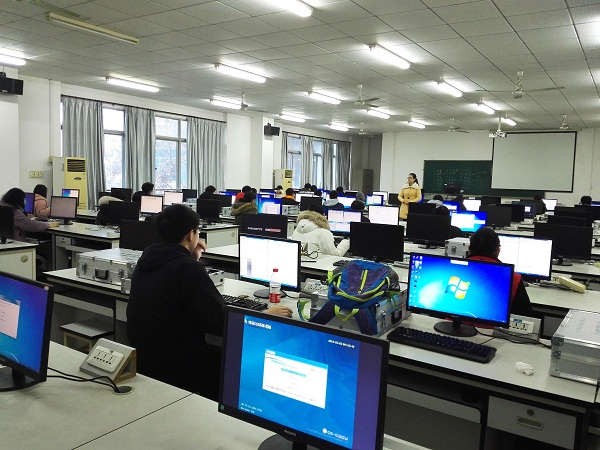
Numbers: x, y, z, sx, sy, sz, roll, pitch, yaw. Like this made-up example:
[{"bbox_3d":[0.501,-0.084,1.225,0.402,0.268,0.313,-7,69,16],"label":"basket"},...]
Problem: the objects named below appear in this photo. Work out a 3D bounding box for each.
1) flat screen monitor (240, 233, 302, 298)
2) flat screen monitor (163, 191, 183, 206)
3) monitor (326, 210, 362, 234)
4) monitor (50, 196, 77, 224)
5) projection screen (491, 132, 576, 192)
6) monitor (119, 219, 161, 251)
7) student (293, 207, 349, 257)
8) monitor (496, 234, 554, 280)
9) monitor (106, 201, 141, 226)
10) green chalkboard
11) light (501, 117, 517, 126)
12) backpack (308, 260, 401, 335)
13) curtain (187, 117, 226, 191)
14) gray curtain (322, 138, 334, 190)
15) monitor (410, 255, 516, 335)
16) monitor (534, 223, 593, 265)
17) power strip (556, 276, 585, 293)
[{"bbox_3d":[-0.163,0.258,3.078,0.460,0.355,0.180,5,7,33],"label":"flat screen monitor"},{"bbox_3d":[-2.580,-0.491,10.309,0.506,0.364,0.198,5,6,28],"label":"flat screen monitor"},{"bbox_3d":[0.553,0.011,6.170,0.500,0.378,0.200,5,6,33],"label":"monitor"},{"bbox_3d":[-3.133,-0.194,6.761,0.460,0.362,0.180,4,6,21],"label":"monitor"},{"bbox_3d":[7.459,-2.043,16.170,2.410,1.870,0.050,6,7,33],"label":"projection screen"},{"bbox_3d":[-1.197,0.158,3.804,0.500,0.366,0.200,5,7,33],"label":"monitor"},{"bbox_3d":[0.208,0.401,5.440,0.600,1.150,0.750,5,7,33],"label":"student"},{"bbox_3d":[1.533,0.270,3.607,0.485,0.360,0.200,5,7,33],"label":"monitor"},{"bbox_3d":[-2.101,-0.086,6.016,0.510,0.366,0.200,5,6,27],"label":"monitor"},{"bbox_3d":[6.150,-1.585,17.080,4.000,1.170,0.050,5,6,33],"label":"green chalkboard"},{"bbox_3d":[5.801,-2.863,13.906,0.100,0.100,1.220,5,7,33],"label":"light"},{"bbox_3d":[0.293,0.308,2.518,0.360,0.250,0.400,4,6,23],"label":"backpack"},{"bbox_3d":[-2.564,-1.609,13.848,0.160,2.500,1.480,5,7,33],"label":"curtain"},{"bbox_3d":[1.044,-1.924,19.262,0.120,2.680,0.730,6,7,33],"label":"gray curtain"},{"bbox_3d":[0.800,0.345,2.527,0.506,0.370,0.198,5,6,32],"label":"monitor"},{"bbox_3d":[2.432,0.192,4.663,0.480,0.375,0.180,6,7,33],"label":"monitor"},{"bbox_3d":[1.947,0.436,3.604,0.055,0.045,0.248,0,6,-18],"label":"power strip"}]

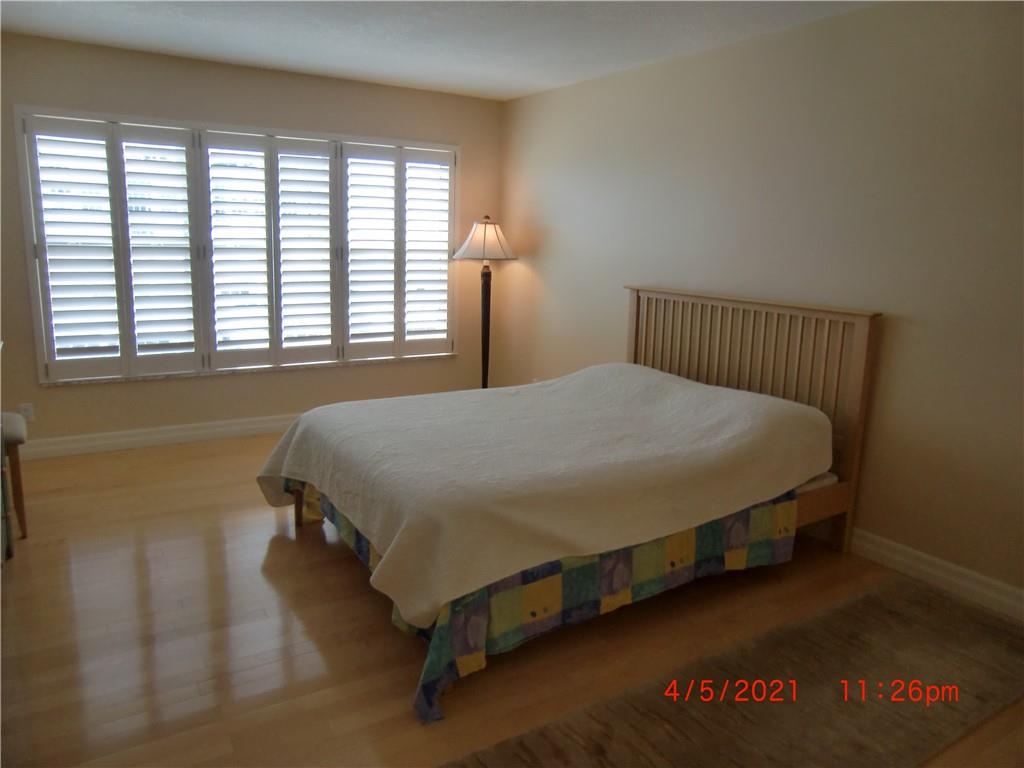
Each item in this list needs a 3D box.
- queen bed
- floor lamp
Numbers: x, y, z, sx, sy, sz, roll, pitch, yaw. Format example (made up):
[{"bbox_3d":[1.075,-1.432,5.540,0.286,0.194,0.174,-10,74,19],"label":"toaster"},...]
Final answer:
[{"bbox_3d":[0.208,0.186,3.306,2.238,1.114,1.740,-6,14,-31],"label":"queen bed"},{"bbox_3d":[-0.210,-0.485,5.417,0.470,1.552,0.470,1,12,0],"label":"floor lamp"}]

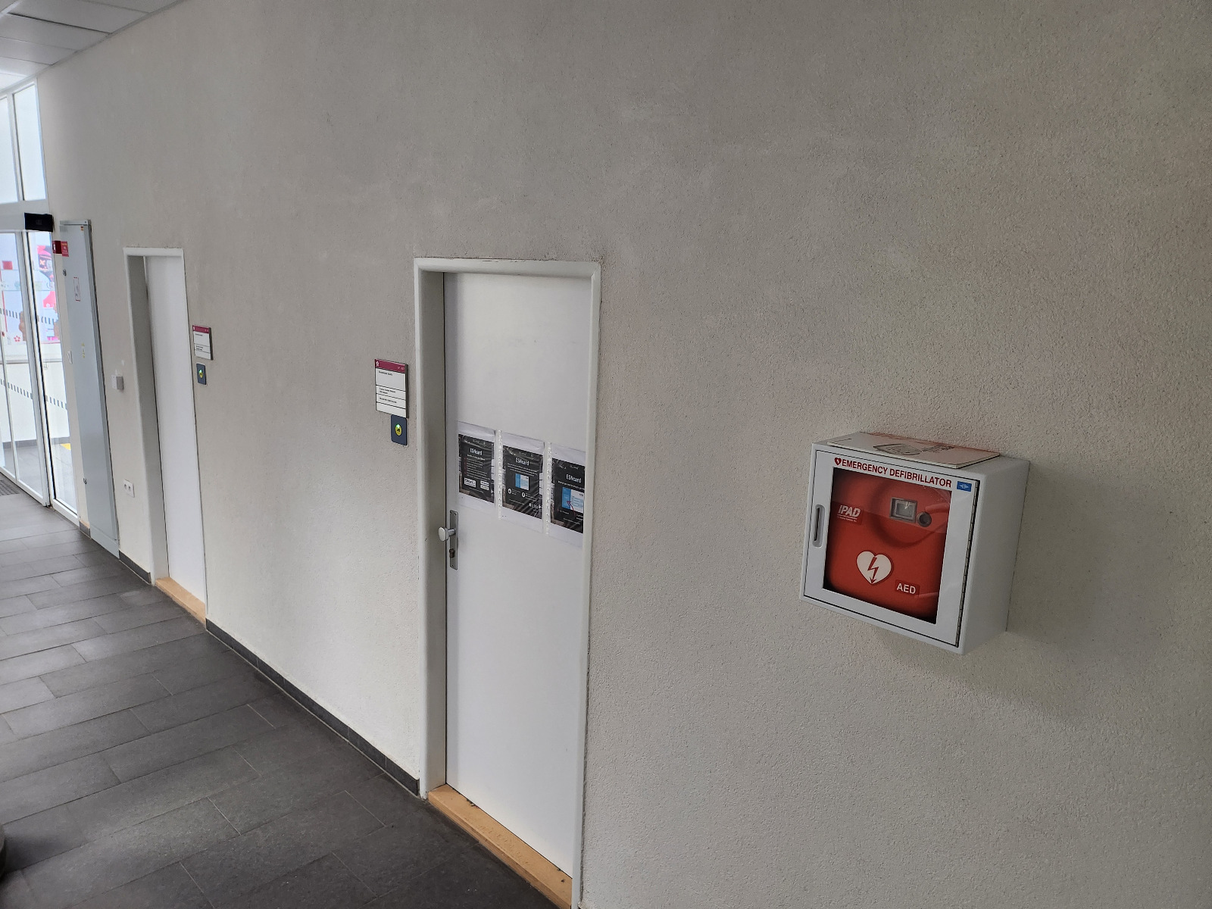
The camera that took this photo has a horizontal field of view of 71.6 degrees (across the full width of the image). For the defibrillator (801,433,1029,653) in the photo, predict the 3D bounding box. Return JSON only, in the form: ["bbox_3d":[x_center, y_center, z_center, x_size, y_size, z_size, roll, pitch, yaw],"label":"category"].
[{"bbox_3d":[0.589,0.156,1.637,0.340,0.328,0.182,13,17,42],"label":"defibrillator"}]

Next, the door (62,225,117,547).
[{"bbox_3d":[-3.358,-0.393,5.510,0.596,2.200,0.040,13,17,42],"label":"door"}]

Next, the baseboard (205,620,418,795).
[{"bbox_3d":[-1.470,1.121,3.947,2.050,0.075,0.015,13,17,42],"label":"baseboard"}]

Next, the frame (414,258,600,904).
[{"bbox_3d":[-0.323,0.409,2.780,0.871,2.040,0.140,13,17,42],"label":"frame"}]

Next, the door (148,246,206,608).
[{"bbox_3d":[-2.381,-0.101,4.775,0.790,1.989,0.040,13,17,42],"label":"door"}]

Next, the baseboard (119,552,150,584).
[{"bbox_3d":[-3.042,0.747,5.416,0.582,0.075,0.015,13,17,42],"label":"baseboard"}]

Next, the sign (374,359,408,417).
[{"bbox_3d":[-0.756,-0.236,2.995,0.197,0.187,0.020,13,17,42],"label":"sign"}]

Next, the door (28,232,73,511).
[{"bbox_3d":[-4.132,-0.594,6.287,0.607,2.071,0.060,13,17,42],"label":"door"}]

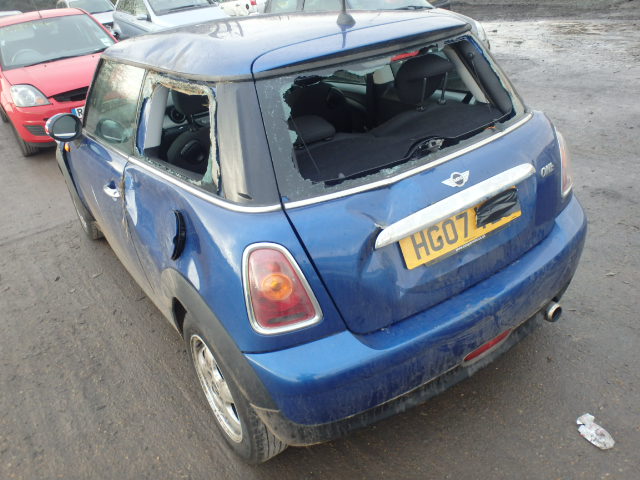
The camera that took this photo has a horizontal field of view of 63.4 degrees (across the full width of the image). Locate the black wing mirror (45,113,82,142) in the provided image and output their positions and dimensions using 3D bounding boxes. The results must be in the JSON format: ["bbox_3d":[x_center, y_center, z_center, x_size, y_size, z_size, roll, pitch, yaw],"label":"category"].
[{"bbox_3d":[-1.409,-0.615,2.813,0.205,0.150,0.120,-29,34,-34],"label":"black wing mirror"}]

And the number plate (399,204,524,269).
[{"bbox_3d":[0.465,-0.050,1.661,0.520,0.111,0.015,-23,13,-26],"label":"number plate"}]

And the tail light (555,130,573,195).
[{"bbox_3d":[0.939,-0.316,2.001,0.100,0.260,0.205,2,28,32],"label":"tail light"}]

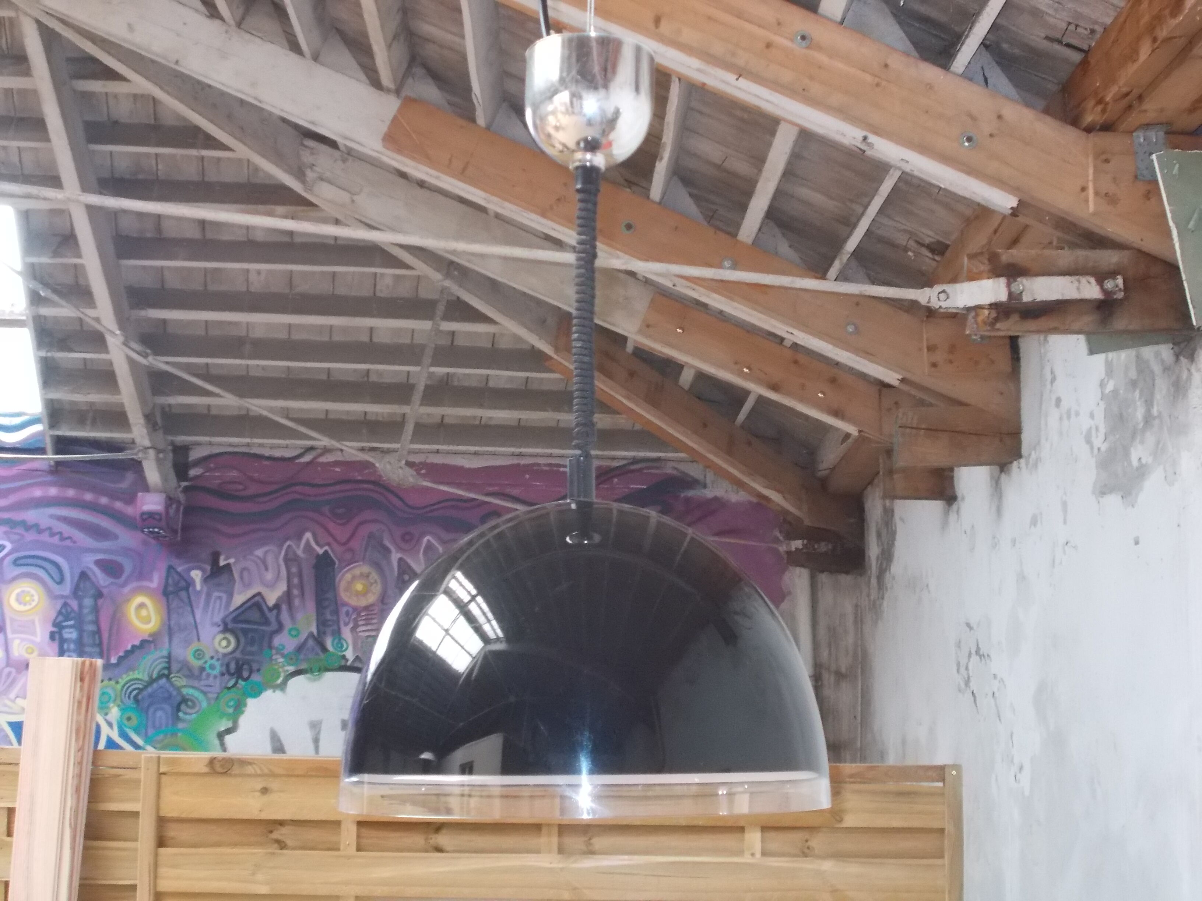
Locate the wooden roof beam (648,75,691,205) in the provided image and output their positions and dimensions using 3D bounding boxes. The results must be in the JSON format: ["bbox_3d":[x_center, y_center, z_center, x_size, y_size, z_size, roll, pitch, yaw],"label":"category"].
[{"bbox_3d":[0.265,-1.199,6.065,0.045,0.150,1.815,25,-10,2],"label":"wooden roof beam"}]

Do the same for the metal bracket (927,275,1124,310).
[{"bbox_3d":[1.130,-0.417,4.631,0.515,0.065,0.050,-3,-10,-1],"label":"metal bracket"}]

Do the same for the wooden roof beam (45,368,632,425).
[{"bbox_3d":[-1.287,-0.309,9.442,3.343,0.147,0.062,2,-32,-6],"label":"wooden roof beam"}]

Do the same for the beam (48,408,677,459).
[{"bbox_3d":[-1.196,-0.101,9.790,3.698,0.158,0.050,2,-32,-6],"label":"beam"}]

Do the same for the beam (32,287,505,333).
[{"bbox_3d":[-1.549,-0.725,8.758,2.515,0.140,0.065,2,-32,-6],"label":"beam"}]

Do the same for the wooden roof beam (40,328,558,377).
[{"bbox_3d":[-1.454,-0.510,9.110,2.861,0.145,0.050,2,-32,-6],"label":"wooden roof beam"}]

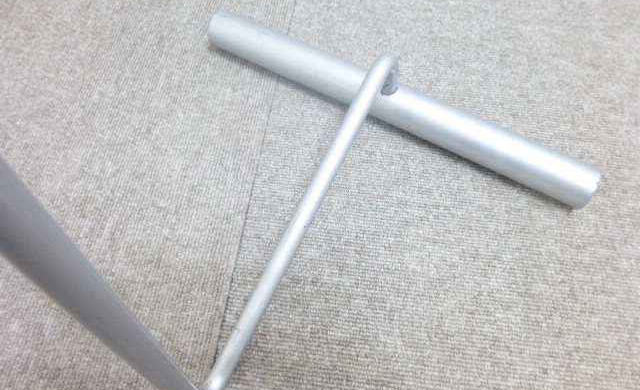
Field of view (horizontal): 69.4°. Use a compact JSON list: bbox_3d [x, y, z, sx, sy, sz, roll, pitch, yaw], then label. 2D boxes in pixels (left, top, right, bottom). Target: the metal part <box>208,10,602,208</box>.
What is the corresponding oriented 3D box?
[{"bbox_3d":[0.051,-0.074,0.362,0.319,0.032,0.032,27,67,13],"label":"metal part"}]

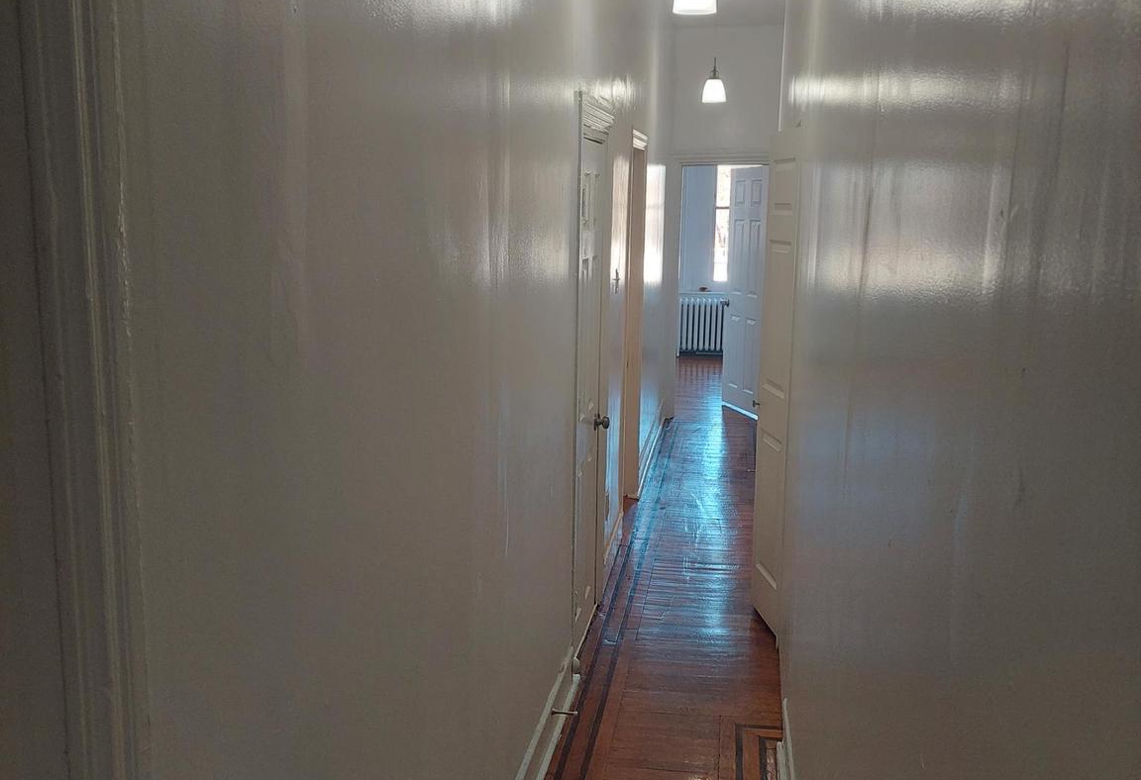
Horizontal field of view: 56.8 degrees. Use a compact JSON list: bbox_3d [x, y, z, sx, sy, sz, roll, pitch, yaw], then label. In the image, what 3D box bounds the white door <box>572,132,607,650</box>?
[{"bbox_3d":[0.052,0.026,4.053,0.044,1.927,0.672,3,10,9],"label":"white door"}]

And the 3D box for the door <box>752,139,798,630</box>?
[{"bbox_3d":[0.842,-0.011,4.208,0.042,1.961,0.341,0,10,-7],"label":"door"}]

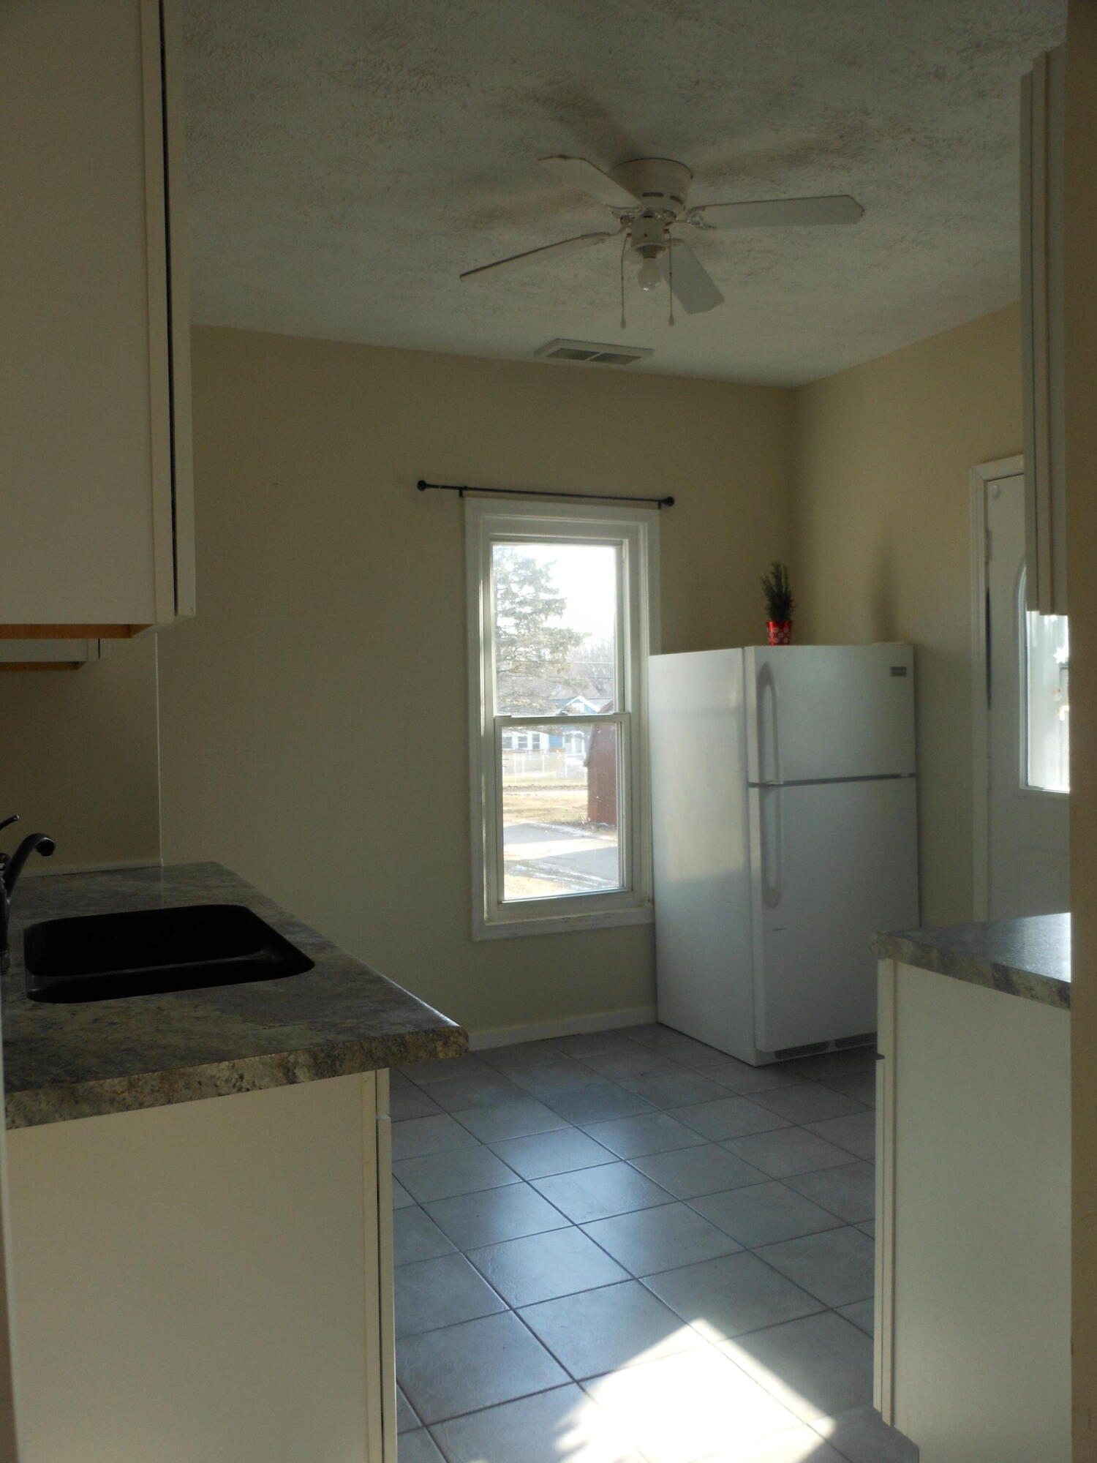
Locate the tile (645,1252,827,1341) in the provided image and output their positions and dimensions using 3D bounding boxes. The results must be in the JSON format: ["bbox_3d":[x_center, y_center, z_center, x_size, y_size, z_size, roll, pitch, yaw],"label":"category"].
[{"bbox_3d":[0.406,1.248,2.619,0.303,0.010,0.303,-2,2,-25],"label":"tile"}]

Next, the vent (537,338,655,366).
[{"bbox_3d":[0.175,-1.411,4.388,0.401,0.025,0.220,-2,2,-25],"label":"vent"}]

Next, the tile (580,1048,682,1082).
[{"bbox_3d":[0.307,1.214,4.287,0.303,0.010,0.303,-2,2,-25],"label":"tile"}]

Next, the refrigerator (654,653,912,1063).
[{"bbox_3d":[0.906,0.435,4.607,0.709,1.501,0.758,-2,2,-25],"label":"refrigerator"}]

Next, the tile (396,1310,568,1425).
[{"bbox_3d":[-0.147,1.256,2.345,0.302,0.010,0.302,-1,2,-25],"label":"tile"}]

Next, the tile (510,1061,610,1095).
[{"bbox_3d":[0.023,1.209,4.113,0.302,0.010,0.302,-1,2,-25],"label":"tile"}]

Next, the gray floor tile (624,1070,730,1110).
[{"bbox_3d":[0.438,1.214,3.991,0.303,0.010,0.303,-2,2,-25],"label":"gray floor tile"}]

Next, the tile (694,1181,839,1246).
[{"bbox_3d":[0.547,1.230,3.012,0.302,0.010,0.302,-1,2,-25],"label":"tile"}]

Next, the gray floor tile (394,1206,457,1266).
[{"bbox_3d":[-0.411,1.254,2.914,0.303,0.010,0.303,-2,2,-25],"label":"gray floor tile"}]

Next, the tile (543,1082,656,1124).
[{"bbox_3d":[0.154,1.214,3.838,0.302,0.010,0.302,-1,2,-25],"label":"tile"}]

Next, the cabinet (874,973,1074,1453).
[{"bbox_3d":[0.974,0.813,1.844,0.650,0.881,0.632,-2,2,-25],"label":"cabinet"}]

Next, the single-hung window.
[{"bbox_3d":[0.064,-0.053,4.667,0.833,1.665,0.090,-2,2,-25],"label":"single-hung window"}]

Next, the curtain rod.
[{"bbox_3d":[0.008,-0.902,4.555,1.088,0.055,0.080,-2,2,-25],"label":"curtain rod"}]

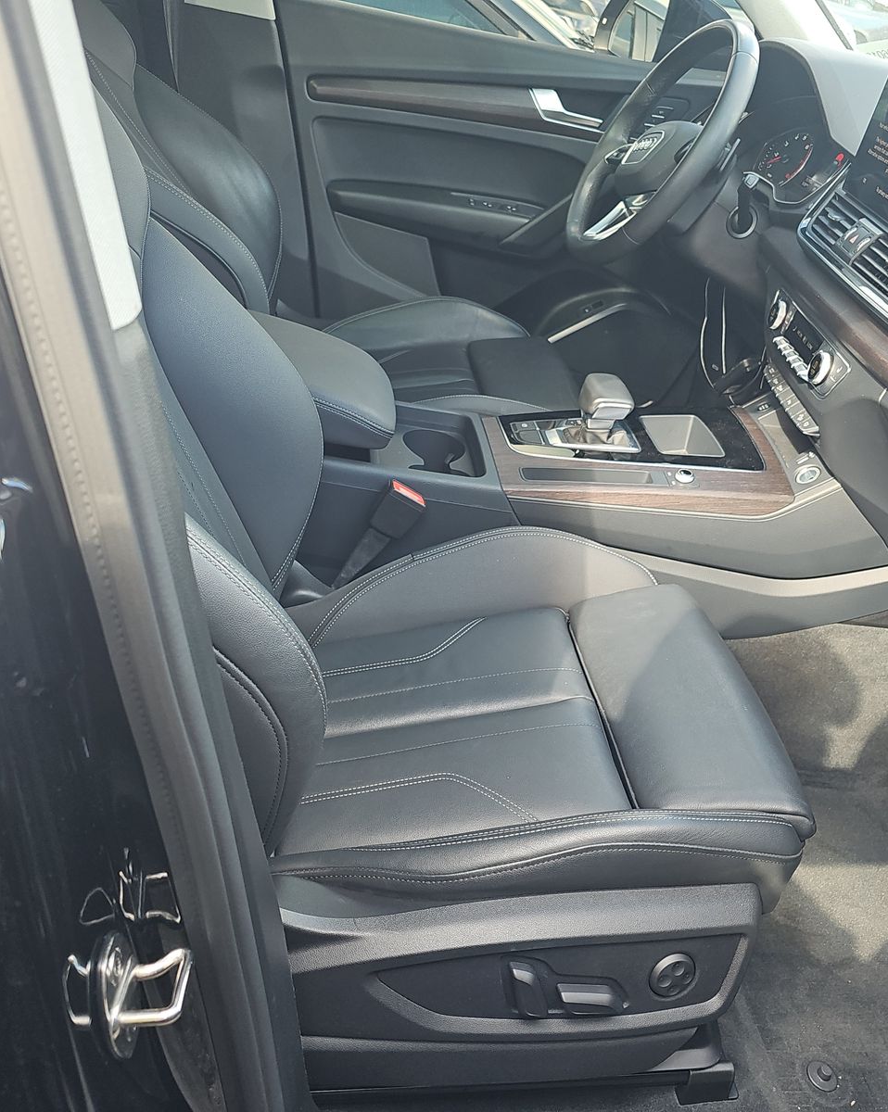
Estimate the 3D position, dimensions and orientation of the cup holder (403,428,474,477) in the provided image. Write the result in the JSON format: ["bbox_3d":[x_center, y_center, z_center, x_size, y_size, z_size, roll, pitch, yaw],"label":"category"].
[{"bbox_3d":[-0.014,-0.096,1.274,0.099,0.074,0.173,2,34,-12],"label":"cup holder"}]

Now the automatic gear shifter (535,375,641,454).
[{"bbox_3d":[0.190,-0.193,1.308,0.133,0.093,0.084,2,34,-12],"label":"automatic gear shifter"}]

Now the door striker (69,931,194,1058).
[{"bbox_3d":[-0.152,0.232,0.520,0.043,0.068,0.047,8,33,-3],"label":"door striker"}]

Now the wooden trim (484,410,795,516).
[{"bbox_3d":[0.245,-0.122,1.294,0.388,0.043,0.275,2,34,-12],"label":"wooden trim"}]

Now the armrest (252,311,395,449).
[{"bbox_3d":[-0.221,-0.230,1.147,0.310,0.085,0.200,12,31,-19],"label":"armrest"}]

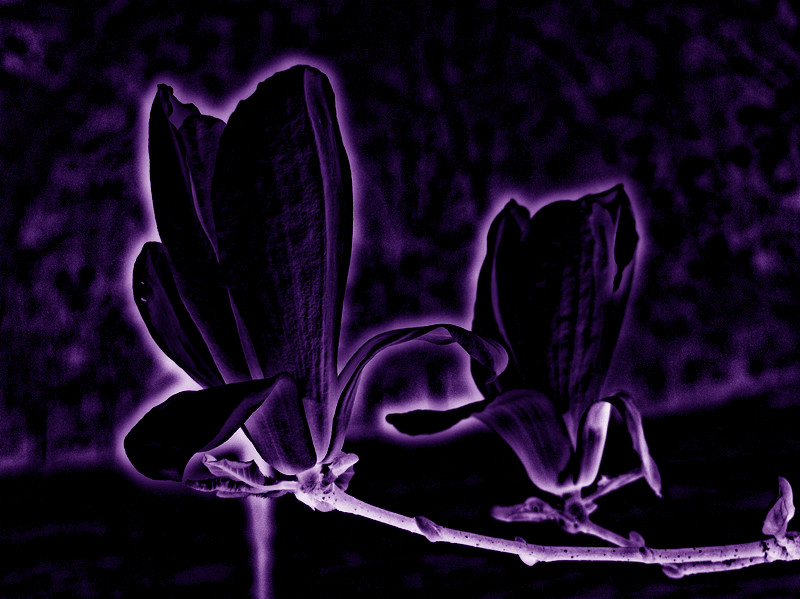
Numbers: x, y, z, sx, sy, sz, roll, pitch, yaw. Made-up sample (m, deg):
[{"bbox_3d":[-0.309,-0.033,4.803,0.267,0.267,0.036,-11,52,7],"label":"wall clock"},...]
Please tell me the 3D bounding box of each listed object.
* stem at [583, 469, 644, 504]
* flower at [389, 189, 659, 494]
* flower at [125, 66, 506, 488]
[{"bbox_3d":[0.055,0.049,1.030,0.018,0.003,0.003,-27,0,0],"label":"stem"},{"bbox_3d":[0.032,0.011,1.030,0.070,0.081,0.062,0,0,0],"label":"flower"},{"bbox_3d":[-0.022,-0.006,1.020,0.098,0.108,0.082,0,0,0],"label":"flower"}]

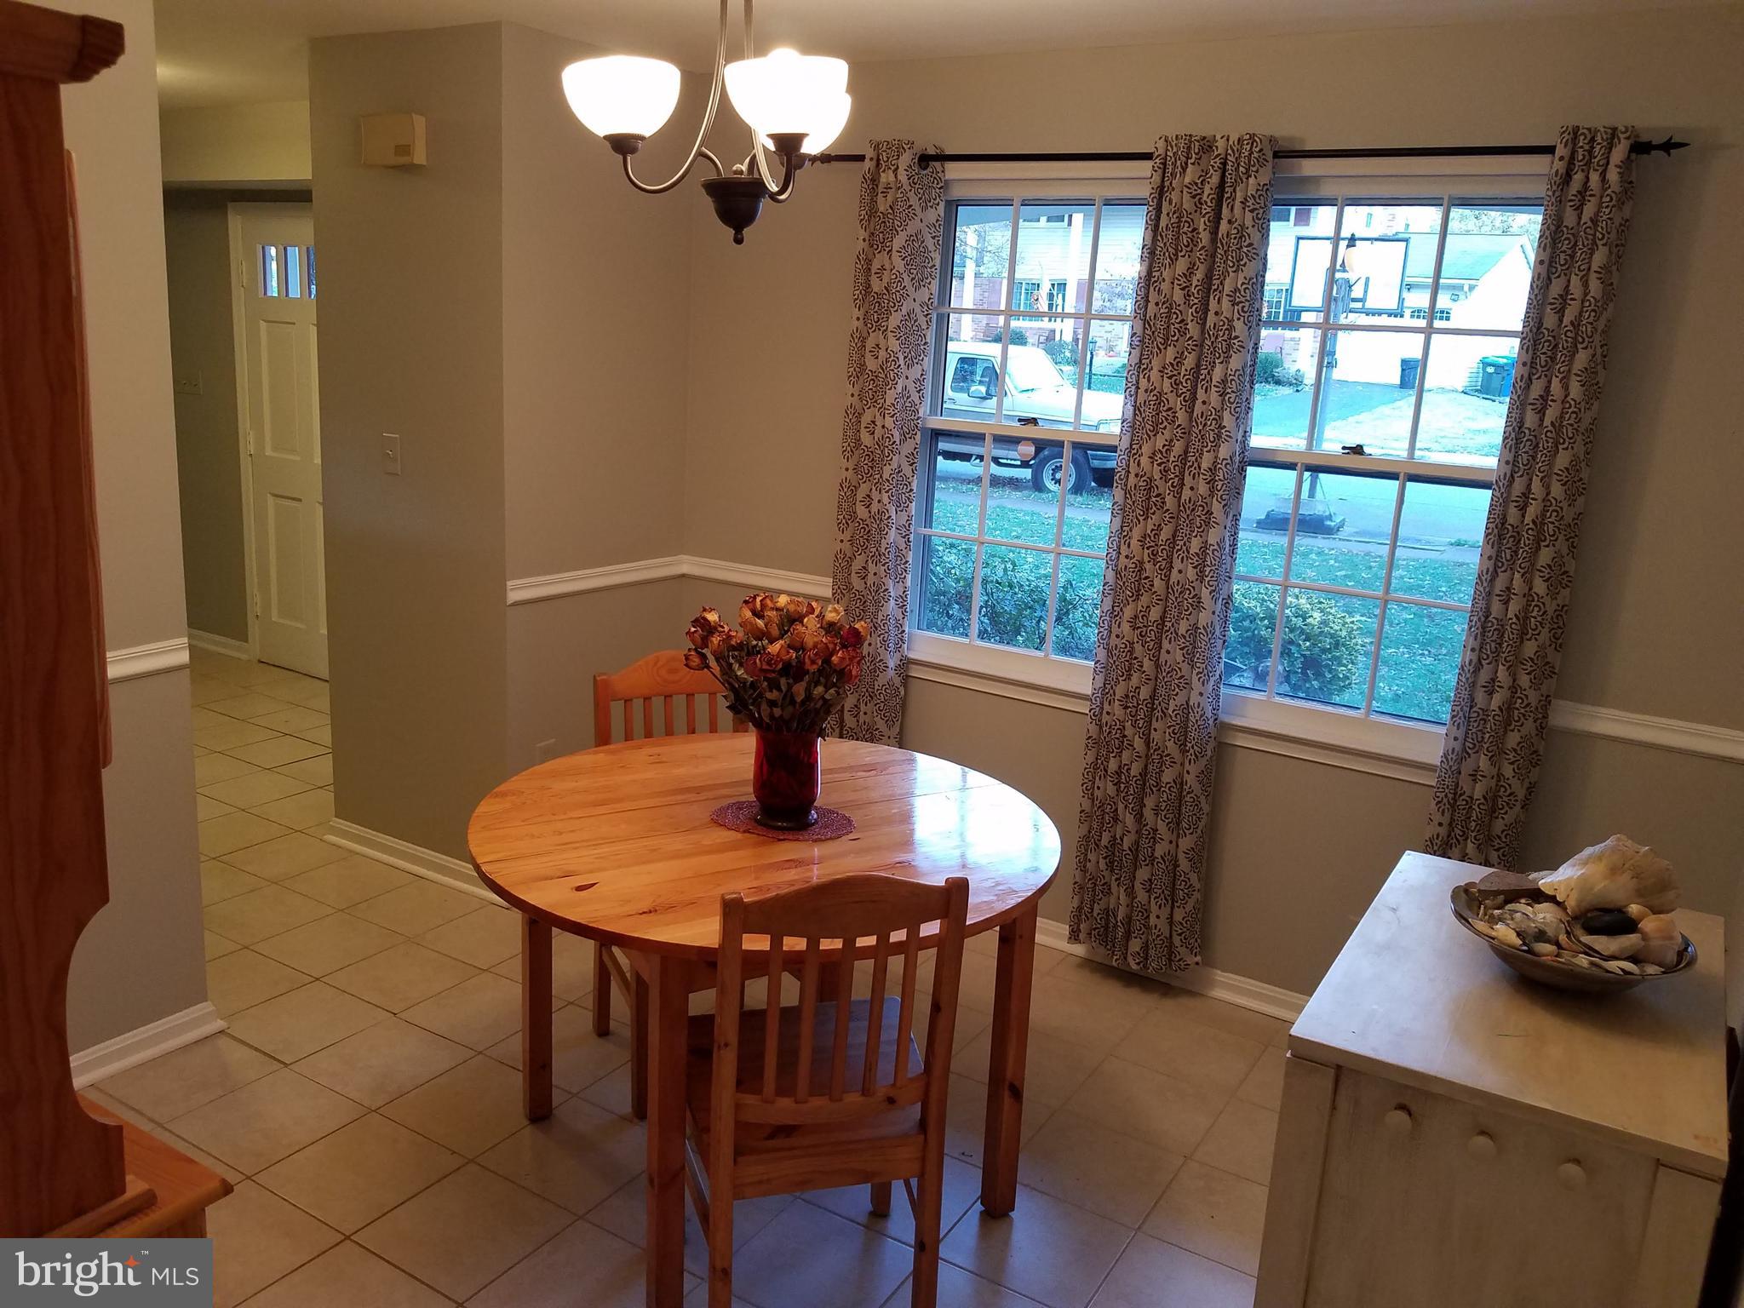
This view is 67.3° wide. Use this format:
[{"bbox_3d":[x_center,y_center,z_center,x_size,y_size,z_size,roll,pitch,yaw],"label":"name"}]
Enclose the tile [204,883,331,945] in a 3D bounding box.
[{"bbox_3d":[-1.760,0.751,3.778,0.295,0.010,0.295,12,15,29],"label":"tile"}]

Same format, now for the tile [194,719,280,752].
[{"bbox_3d":[-2.559,0.340,5.229,0.298,0.015,0.298,11,15,29],"label":"tile"}]

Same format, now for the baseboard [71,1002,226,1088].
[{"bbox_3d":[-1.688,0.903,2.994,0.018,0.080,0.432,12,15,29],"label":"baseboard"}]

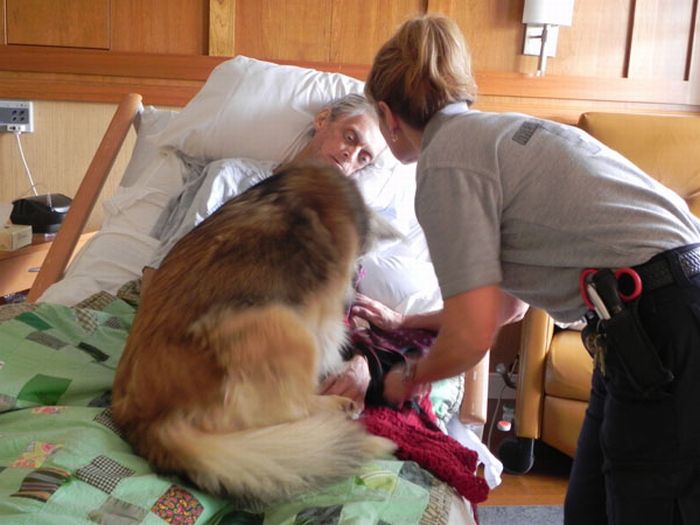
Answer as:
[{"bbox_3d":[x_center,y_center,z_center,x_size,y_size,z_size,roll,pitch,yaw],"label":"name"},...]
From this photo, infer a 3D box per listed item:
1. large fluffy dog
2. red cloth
[{"bbox_3d":[-0.189,0.064,1.593,0.540,0.550,0.400,-4,13,-31],"label":"large fluffy dog"},{"bbox_3d":[0.138,0.347,1.614,0.280,0.120,0.170,12,14,39],"label":"red cloth"}]

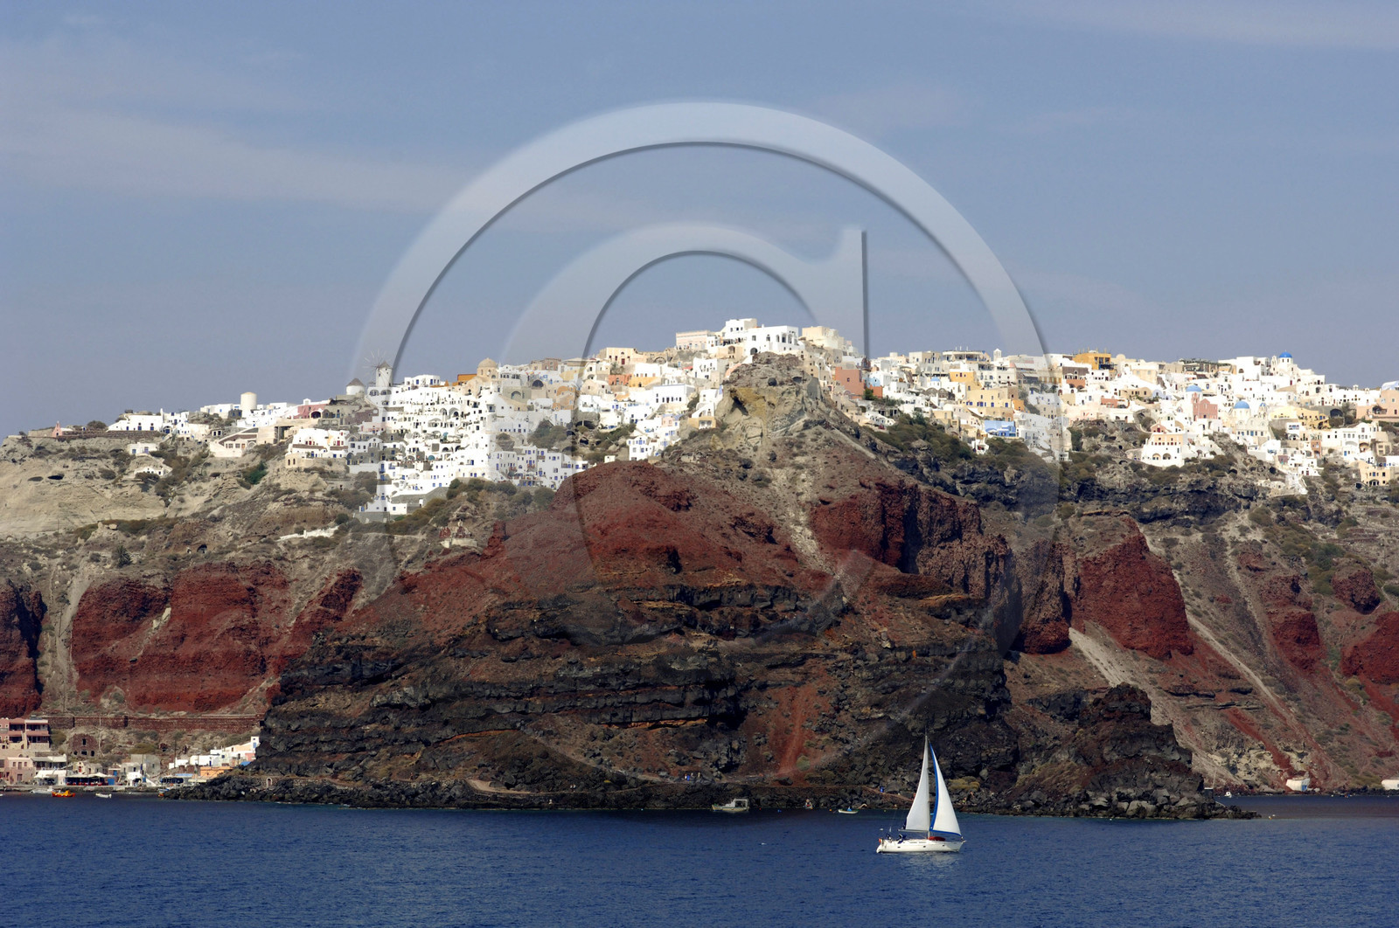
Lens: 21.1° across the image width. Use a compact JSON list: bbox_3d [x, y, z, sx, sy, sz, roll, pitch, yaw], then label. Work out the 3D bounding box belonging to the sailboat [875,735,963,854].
[{"bbox_3d":[32.759,49.261,560.000,13.200,17.300,4.200,0,-4,-4],"label":"sailboat"}]

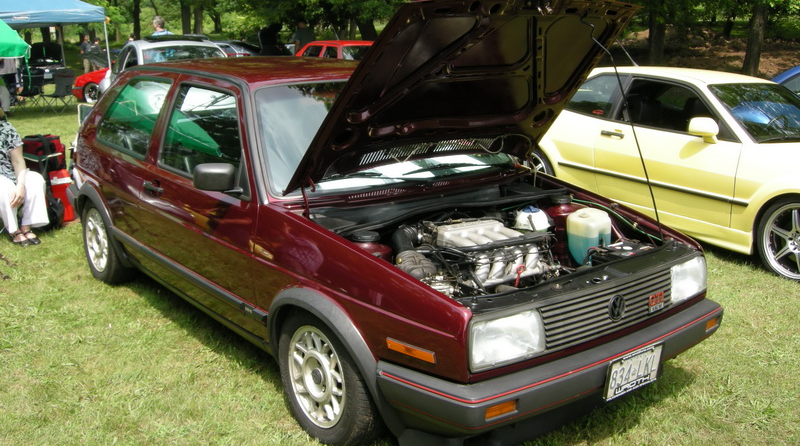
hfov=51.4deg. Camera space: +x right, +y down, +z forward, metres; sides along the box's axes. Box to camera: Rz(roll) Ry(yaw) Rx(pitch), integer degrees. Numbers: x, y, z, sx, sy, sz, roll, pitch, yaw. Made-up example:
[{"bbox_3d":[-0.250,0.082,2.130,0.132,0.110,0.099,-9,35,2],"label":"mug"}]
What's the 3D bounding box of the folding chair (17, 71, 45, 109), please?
[{"bbox_3d":[-7.417,-2.639,16.700,0.640,0.840,0.540,-7,16,-28],"label":"folding chair"}]

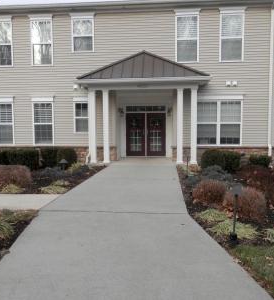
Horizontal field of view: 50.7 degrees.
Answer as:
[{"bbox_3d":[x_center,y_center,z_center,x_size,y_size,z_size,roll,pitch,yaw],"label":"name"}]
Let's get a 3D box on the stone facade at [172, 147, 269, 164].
[{"bbox_3d":[3.403,0.227,11.820,3.871,0.740,0.250,0,4,5],"label":"stone facade"}]

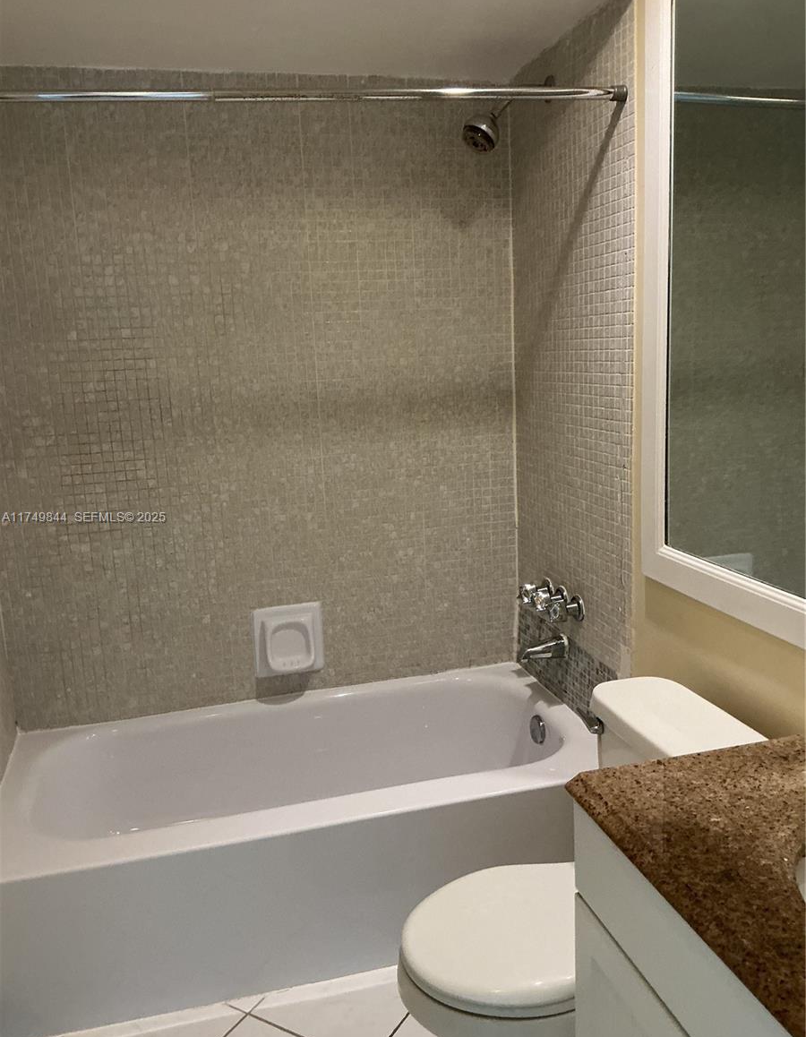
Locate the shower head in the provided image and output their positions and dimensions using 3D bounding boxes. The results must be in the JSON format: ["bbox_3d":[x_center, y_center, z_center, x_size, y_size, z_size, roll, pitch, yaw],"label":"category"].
[{"bbox_3d":[0.209,-0.969,2.241,0.096,0.096,0.096,8,-27,45],"label":"shower head"}]

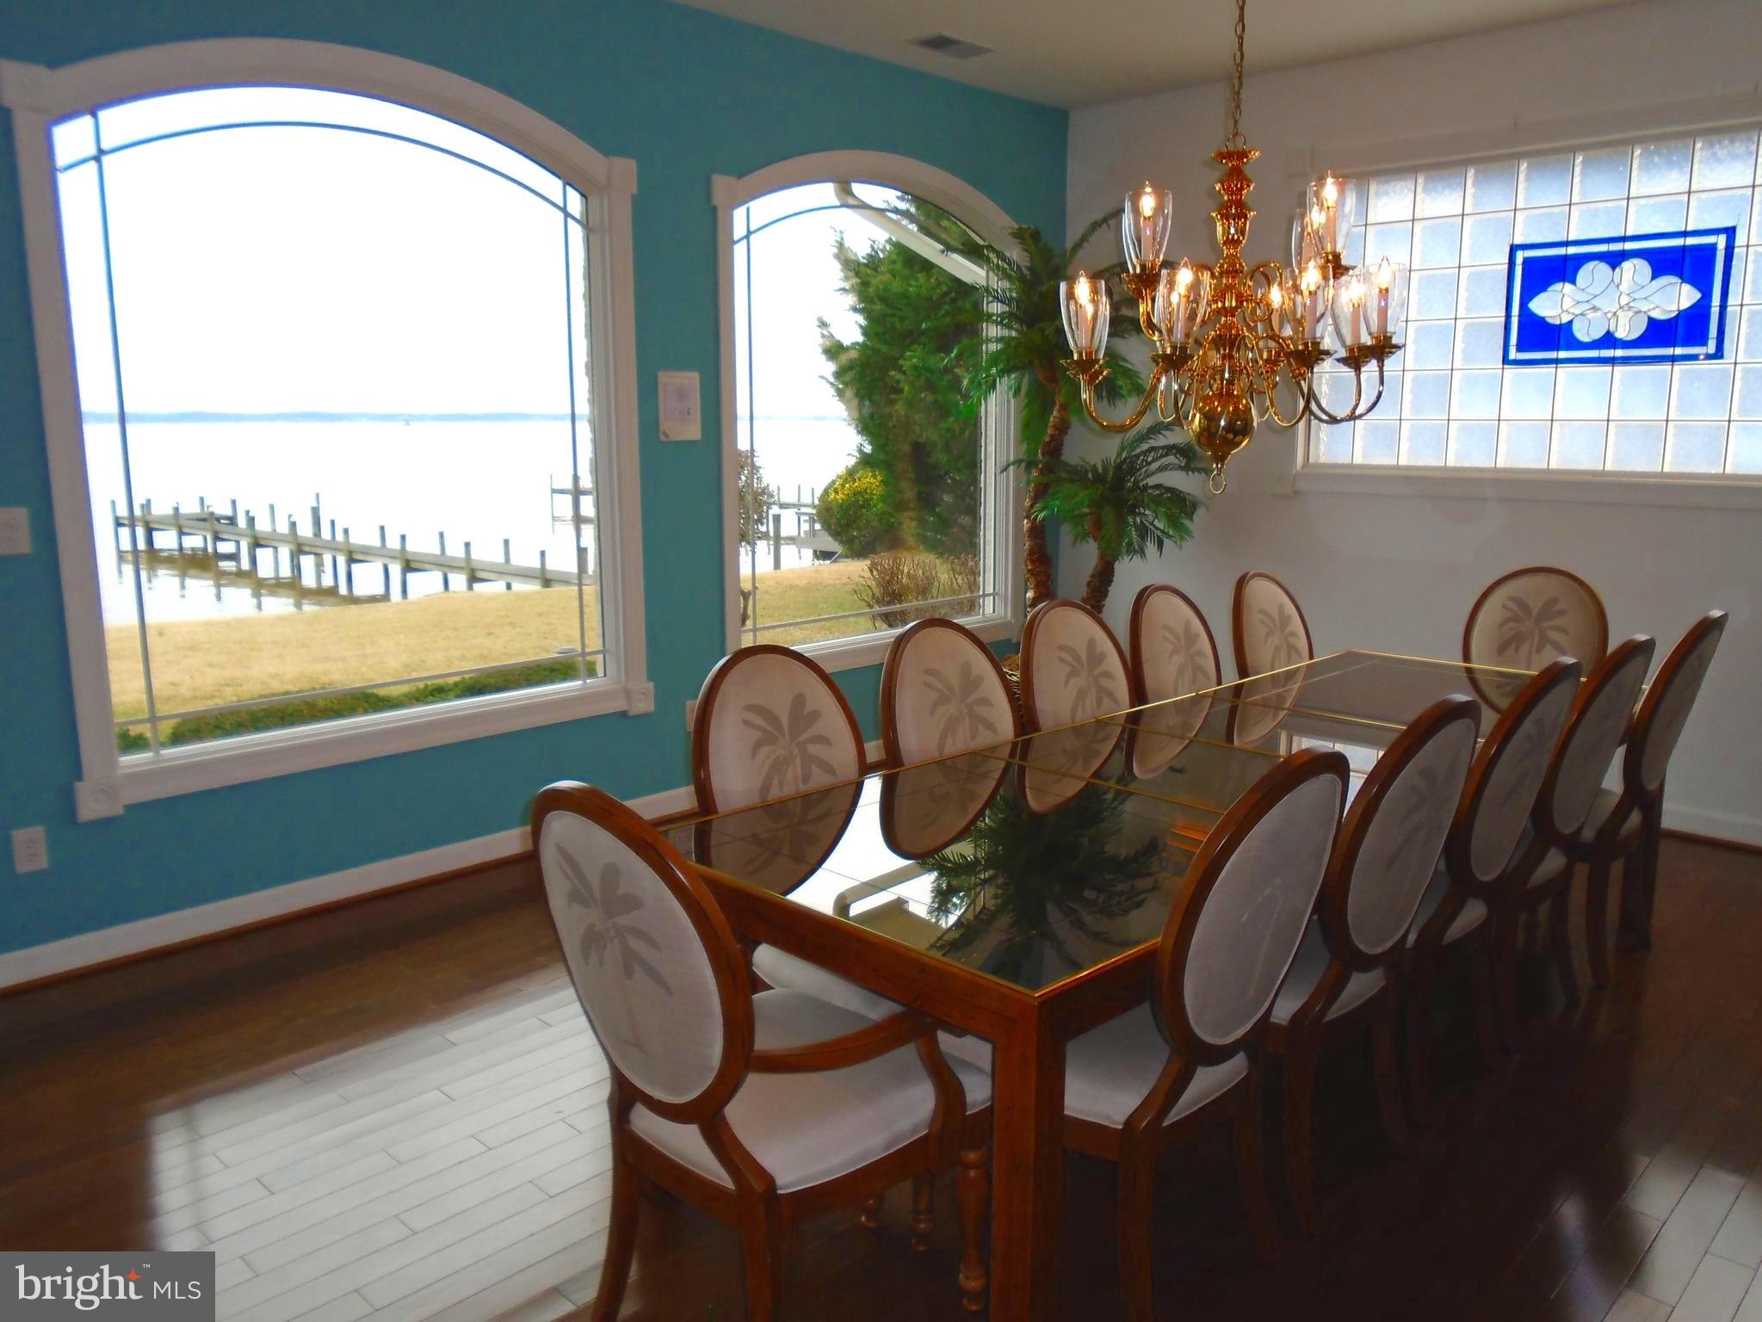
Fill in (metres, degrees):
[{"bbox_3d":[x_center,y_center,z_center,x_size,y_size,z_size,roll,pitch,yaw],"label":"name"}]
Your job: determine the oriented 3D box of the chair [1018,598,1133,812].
[{"bbox_3d":[0.700,0.392,3.556,0.651,1.055,0.510,10,14,43],"label":"chair"}]

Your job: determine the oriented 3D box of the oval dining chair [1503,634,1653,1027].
[{"bbox_3d":[1.598,0.416,3.487,0.660,1.050,0.510,10,14,43],"label":"oval dining chair"}]

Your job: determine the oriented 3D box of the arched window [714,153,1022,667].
[{"bbox_3d":[0.045,-1.069,5.822,0.080,2.225,1.940,10,14,43],"label":"arched window"}]

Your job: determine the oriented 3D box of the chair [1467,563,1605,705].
[{"bbox_3d":[2.103,0.232,4.467,0.570,1.055,0.661,10,14,43],"label":"chair"}]

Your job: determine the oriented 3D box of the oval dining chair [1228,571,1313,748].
[{"bbox_3d":[1.466,0.254,4.327,0.651,1.055,0.510,10,14,43],"label":"oval dining chair"}]

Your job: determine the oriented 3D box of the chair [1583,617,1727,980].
[{"bbox_3d":[2.040,0.345,3.901,0.660,1.050,0.510,10,14,43],"label":"chair"}]

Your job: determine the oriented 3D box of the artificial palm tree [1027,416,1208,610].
[{"bbox_3d":[1.076,-0.348,6.266,0.820,1.570,0.820,10,14,43],"label":"artificial palm tree"}]

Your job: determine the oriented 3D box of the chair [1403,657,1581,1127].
[{"bbox_3d":[1.226,0.476,3.110,0.651,1.055,0.510,9,14,41],"label":"chair"}]

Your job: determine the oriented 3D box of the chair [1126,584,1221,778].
[{"bbox_3d":[1.053,0.328,3.912,0.651,1.055,0.510,10,14,42],"label":"chair"}]

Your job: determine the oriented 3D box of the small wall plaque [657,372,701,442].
[{"bbox_3d":[-0.752,-0.959,4.995,0.025,0.253,0.192,10,14,43],"label":"small wall plaque"}]

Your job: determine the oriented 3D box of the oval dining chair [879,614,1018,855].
[{"bbox_3d":[0.354,0.449,3.250,0.660,1.050,0.510,10,14,43],"label":"oval dining chair"}]

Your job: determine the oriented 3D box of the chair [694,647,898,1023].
[{"bbox_3d":[-0.045,0.518,2.851,0.660,1.050,0.510,10,14,43],"label":"chair"}]

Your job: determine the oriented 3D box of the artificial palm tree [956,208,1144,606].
[{"bbox_3d":[0.840,-0.782,6.164,0.900,2.450,0.900,0,10,0],"label":"artificial palm tree"}]

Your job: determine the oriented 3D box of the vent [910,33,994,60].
[{"bbox_3d":[0.287,-2.503,5.418,0.190,0.020,0.360,10,14,43],"label":"vent"}]

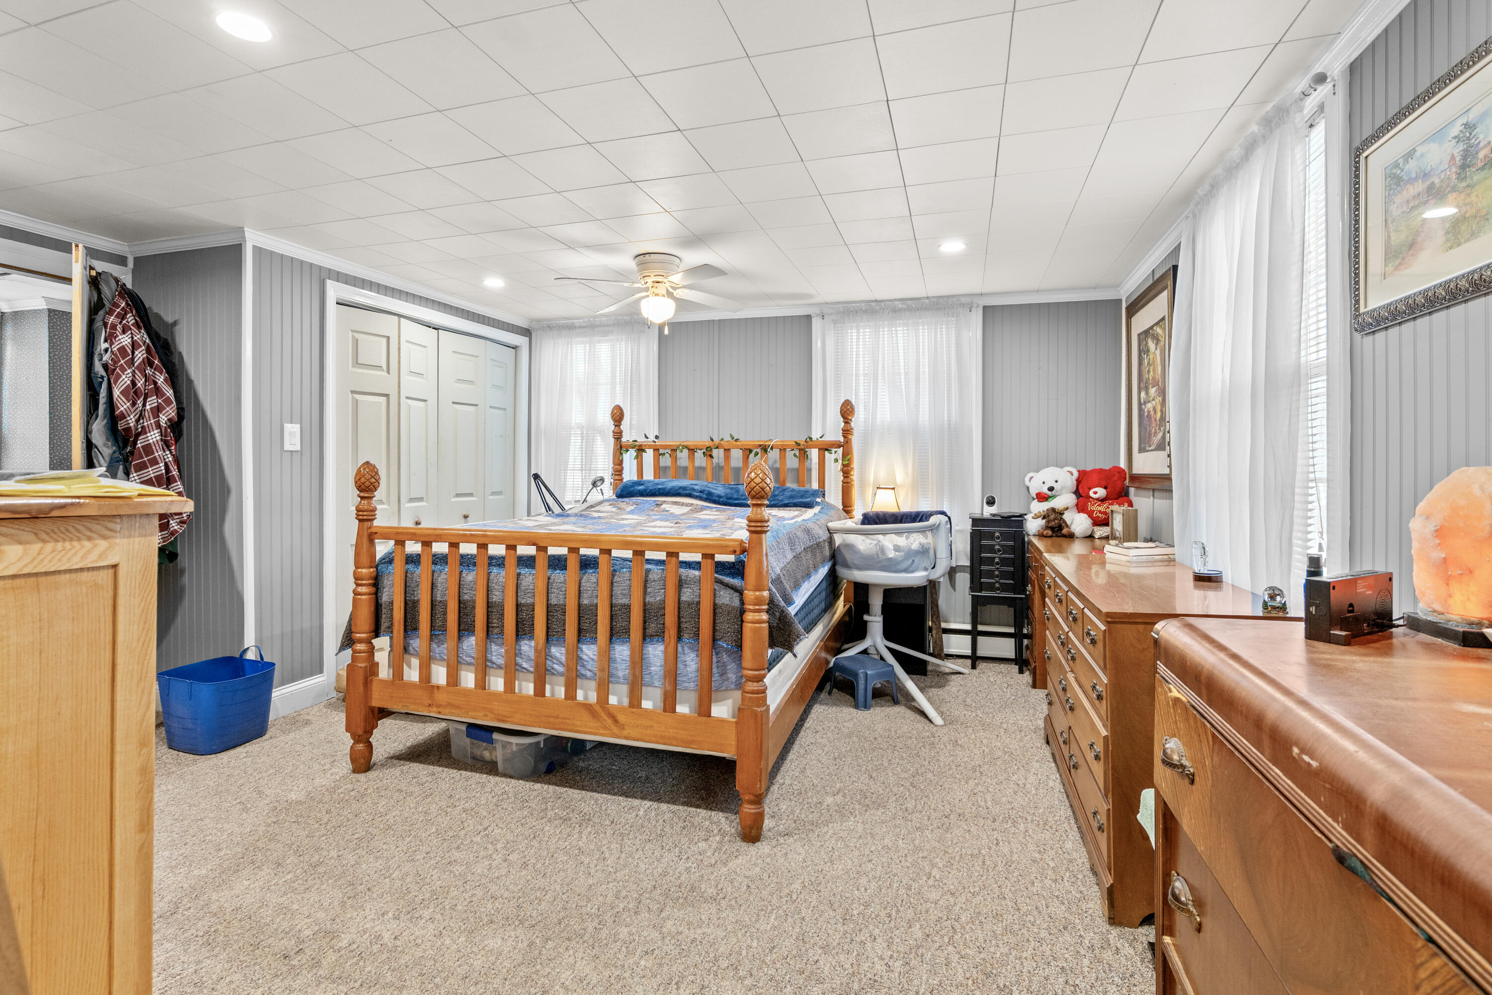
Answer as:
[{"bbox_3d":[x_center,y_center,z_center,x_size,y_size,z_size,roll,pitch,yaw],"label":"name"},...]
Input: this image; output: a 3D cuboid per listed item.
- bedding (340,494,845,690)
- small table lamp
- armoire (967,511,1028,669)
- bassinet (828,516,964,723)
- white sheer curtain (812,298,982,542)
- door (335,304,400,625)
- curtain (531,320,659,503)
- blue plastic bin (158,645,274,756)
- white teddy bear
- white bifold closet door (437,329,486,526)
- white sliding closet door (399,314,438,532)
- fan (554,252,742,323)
[{"bbox_3d":[-0.486,0.319,3.189,1.820,0.572,1.758,1,3,17],"label":"bedding"},{"bbox_3d":[0.821,0.104,3.890,0.177,0.364,0.177,1,3,16],"label":"small table lamp"},{"bbox_3d":[1.425,0.532,3.773,0.291,0.858,0.224,1,3,16],"label":"armoire"},{"bbox_3d":[0.729,0.546,3.530,0.790,0.900,0.870,1,2,24],"label":"bassinet"},{"bbox_3d":[0.921,-0.408,4.093,0.981,1.596,0.094,1,3,15],"label":"white sheer curtain"},{"bbox_3d":[-1.988,-0.010,3.505,0.042,1.940,0.354,1,3,25],"label":"door"},{"bbox_3d":[-1.040,-0.488,4.550,0.950,1.520,0.100,0,2,14],"label":"curtain"},{"bbox_3d":[-2.194,0.834,2.766,0.322,0.359,0.296,1,3,20],"label":"blue plastic bin"},{"bbox_3d":[1.759,0.020,3.740,0.370,0.385,0.290,1,2,24],"label":"white teddy bear"},{"bbox_3d":[-1.775,-0.022,4.130,0.040,1.930,0.370,1,2,22],"label":"white bifold closet door"},{"bbox_3d":[-1.885,-0.028,3.830,0.042,1.940,0.350,1,2,9],"label":"white sliding closet door"},{"bbox_3d":[-0.457,-1.075,3.460,0.980,0.340,0.980,1,2,17],"label":"fan"}]

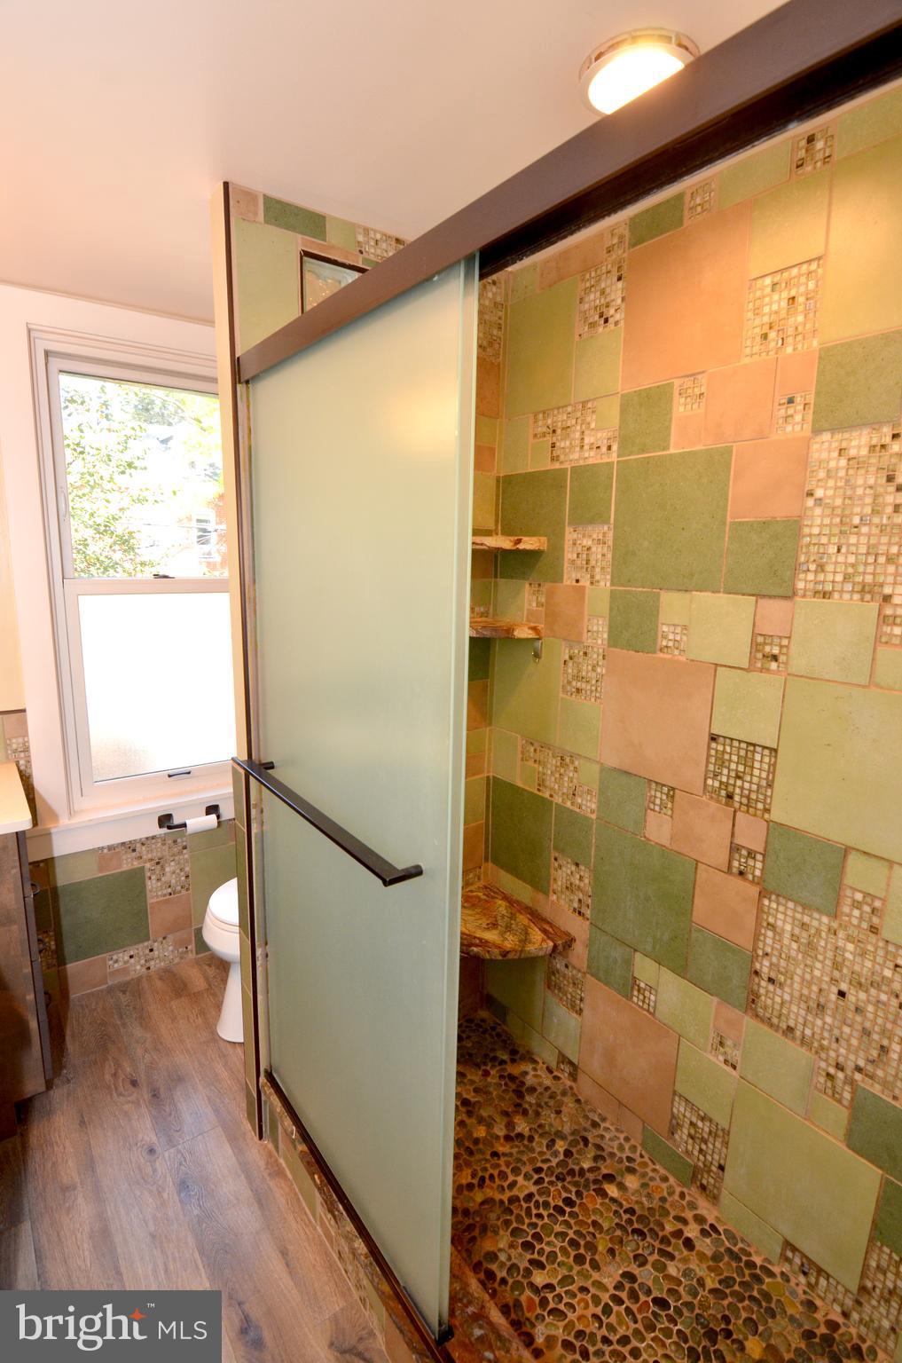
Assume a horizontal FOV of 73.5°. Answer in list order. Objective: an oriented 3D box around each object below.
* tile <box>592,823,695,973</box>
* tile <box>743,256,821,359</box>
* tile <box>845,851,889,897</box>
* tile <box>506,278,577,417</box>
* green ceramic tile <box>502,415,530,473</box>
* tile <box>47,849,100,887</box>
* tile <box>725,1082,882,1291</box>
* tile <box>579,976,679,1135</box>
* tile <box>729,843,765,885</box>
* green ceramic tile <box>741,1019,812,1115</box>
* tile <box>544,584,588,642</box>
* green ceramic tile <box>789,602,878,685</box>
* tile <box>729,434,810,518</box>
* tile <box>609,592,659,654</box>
[{"bbox_3d":[0.498,0.561,1.595,0.010,0.307,0.305,-7,13,-36],"label":"tile"},{"bbox_3d":[0.638,-0.706,1.158,0.010,0.150,0.145,-6,13,-35],"label":"tile"},{"bbox_3d":[0.797,0.370,1.155,0.010,0.072,0.072,-7,13,-36],"label":"tile"},{"bbox_3d":[0.244,-0.891,1.636,0.010,0.298,0.244,-8,14,-38],"label":"tile"},{"bbox_3d":[0.201,-0.702,1.797,0.010,0.152,0.113,-7,13,-36],"label":"green ceramic tile"},{"bbox_3d":[-1.363,0.669,2.186,0.150,0.106,0.011,-6,12,-35],"label":"tile"},{"bbox_3d":[0.759,1.098,1.329,0.010,0.298,0.298,-8,14,-38],"label":"tile"},{"bbox_3d":[0.489,1.032,1.684,0.010,0.308,0.305,-7,13,-36],"label":"tile"},{"bbox_3d":[0.652,0.399,1.327,0.008,0.074,0.074,-6,12,-35],"label":"tile"},{"bbox_3d":[0.711,0.835,1.313,0.011,0.149,0.149,-6,12,-35],"label":"green ceramic tile"},{"bbox_3d":[0.322,-0.192,1.689,0.010,0.150,0.154,-6,13,-35],"label":"tile"},{"bbox_3d":[0.730,-0.077,1.158,0.010,0.146,0.146,-8,14,-38],"label":"green ceramic tile"},{"bbox_3d":[0.640,-0.403,1.216,0.010,0.146,0.146,-8,14,-38],"label":"tile"},{"bbox_3d":[0.462,-0.150,1.516,0.010,0.150,0.150,-6,12,-35],"label":"tile"}]

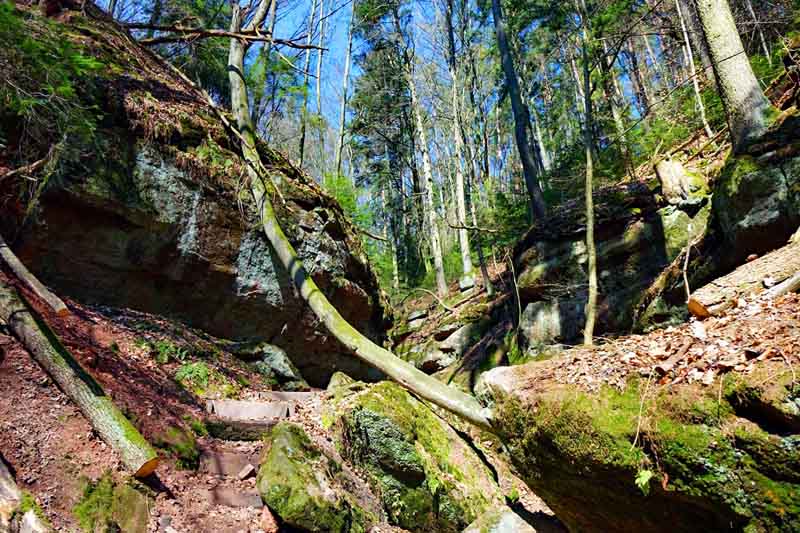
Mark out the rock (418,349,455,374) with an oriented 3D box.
[{"bbox_3d":[0.685,1.782,10.000,0.641,0.453,0.600,0,-14,4],"label":"rock"}]

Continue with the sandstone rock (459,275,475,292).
[{"bbox_3d":[1.899,0.485,15.225,0.434,0.400,0.450,-1,-14,7],"label":"sandstone rock"}]

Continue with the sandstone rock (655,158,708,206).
[{"bbox_3d":[3.973,-1.185,7.525,0.724,0.630,0.650,-7,-16,29],"label":"sandstone rock"}]

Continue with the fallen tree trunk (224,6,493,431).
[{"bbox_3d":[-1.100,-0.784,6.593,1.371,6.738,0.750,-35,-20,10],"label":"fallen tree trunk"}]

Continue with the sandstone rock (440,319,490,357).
[{"bbox_3d":[1.264,1.392,10.450,0.968,0.693,0.900,-1,-14,7],"label":"sandstone rock"}]

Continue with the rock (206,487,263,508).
[{"bbox_3d":[-1.474,2.058,4.750,0.474,0.182,0.300,1,-14,0],"label":"rock"}]

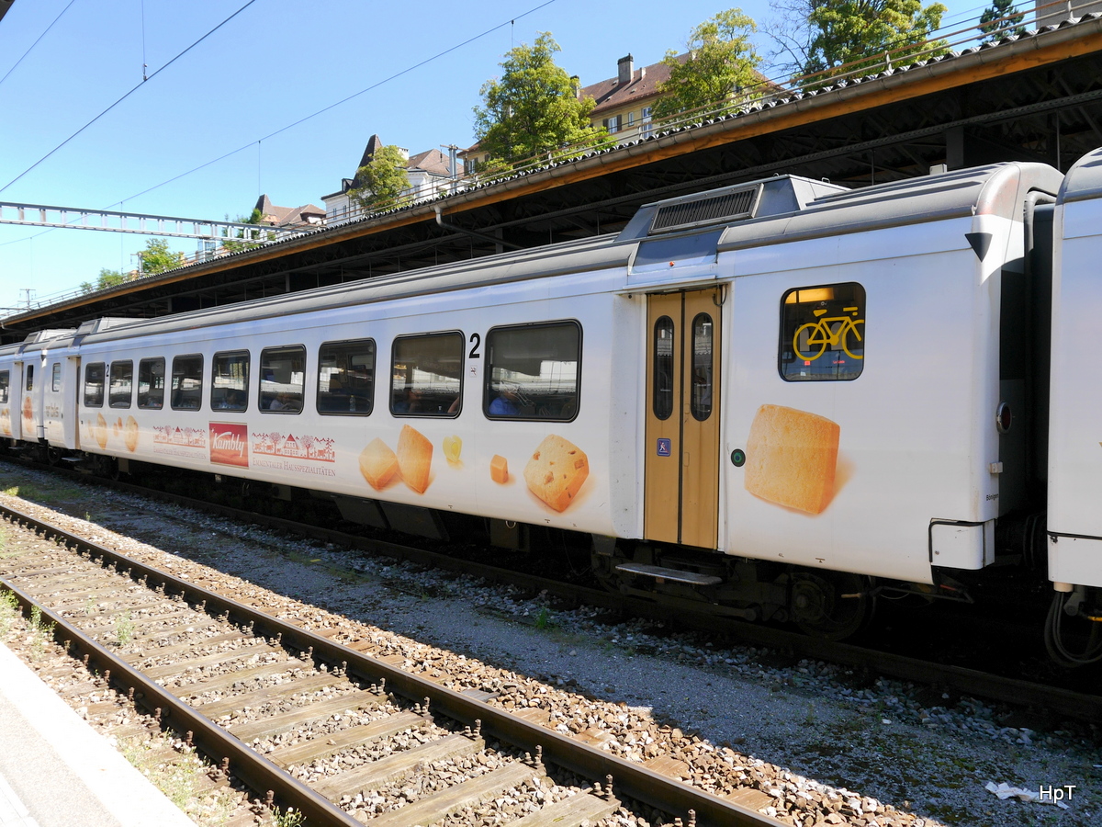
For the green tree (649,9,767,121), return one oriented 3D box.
[{"bbox_3d":[9.323,-19.085,52.463,6.573,9.300,6.573,-1,2,10],"label":"green tree"}]

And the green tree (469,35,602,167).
[{"bbox_3d":[-0.775,-21.227,63.373,9.370,11.500,9.370,-1,2,0],"label":"green tree"}]

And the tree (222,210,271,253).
[{"bbox_3d":[-33.955,-18.883,99.753,5.337,7.500,5.337,-2,2,-18],"label":"tree"}]

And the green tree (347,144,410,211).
[{"bbox_3d":[-15.200,-19.730,79.216,5.539,8.200,5.539,-1,2,-11],"label":"green tree"}]

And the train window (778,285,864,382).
[{"bbox_3d":[2.047,-0.596,6.739,0.080,0.731,0.725,3,-1,-42],"label":"train window"}]

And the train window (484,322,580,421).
[{"bbox_3d":[-0.202,-0.424,9.184,0.080,1.017,1.532,3,-1,-42],"label":"train window"}]

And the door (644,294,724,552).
[{"bbox_3d":[1.168,0.041,7.854,0.100,2.225,0.859,0,1,-43],"label":"door"}]

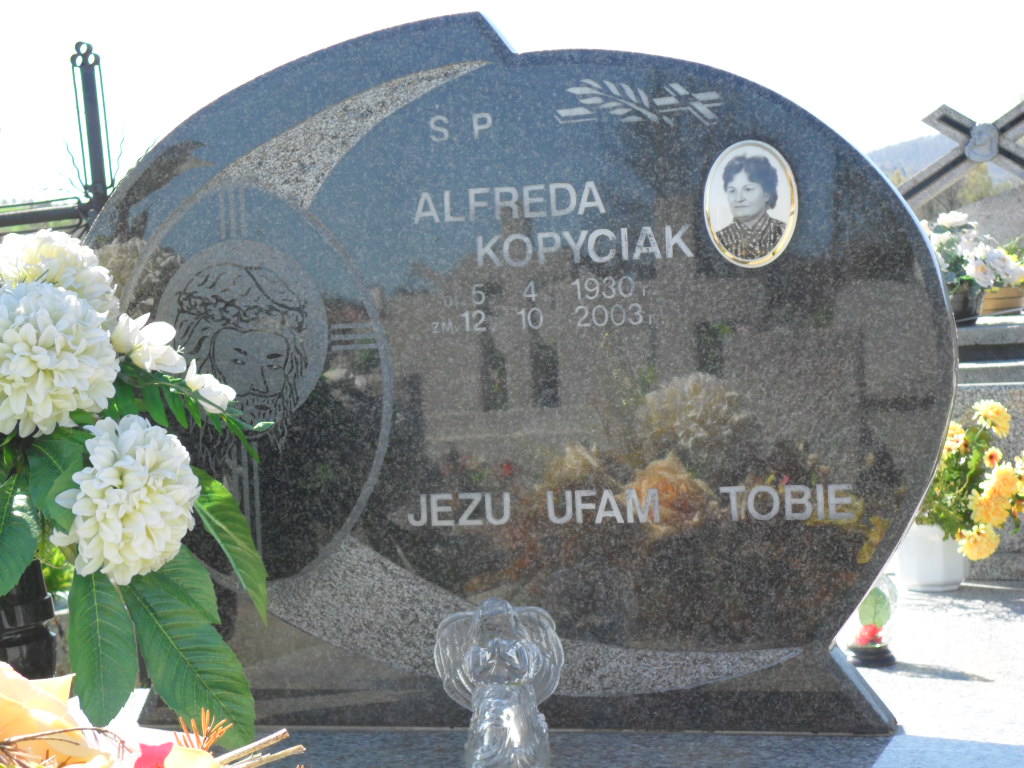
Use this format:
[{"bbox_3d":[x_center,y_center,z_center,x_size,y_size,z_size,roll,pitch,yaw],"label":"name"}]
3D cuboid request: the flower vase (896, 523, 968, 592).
[{"bbox_3d":[0.647,0.266,3.378,0.109,0.105,0.109,-2,5,16],"label":"flower vase"}]

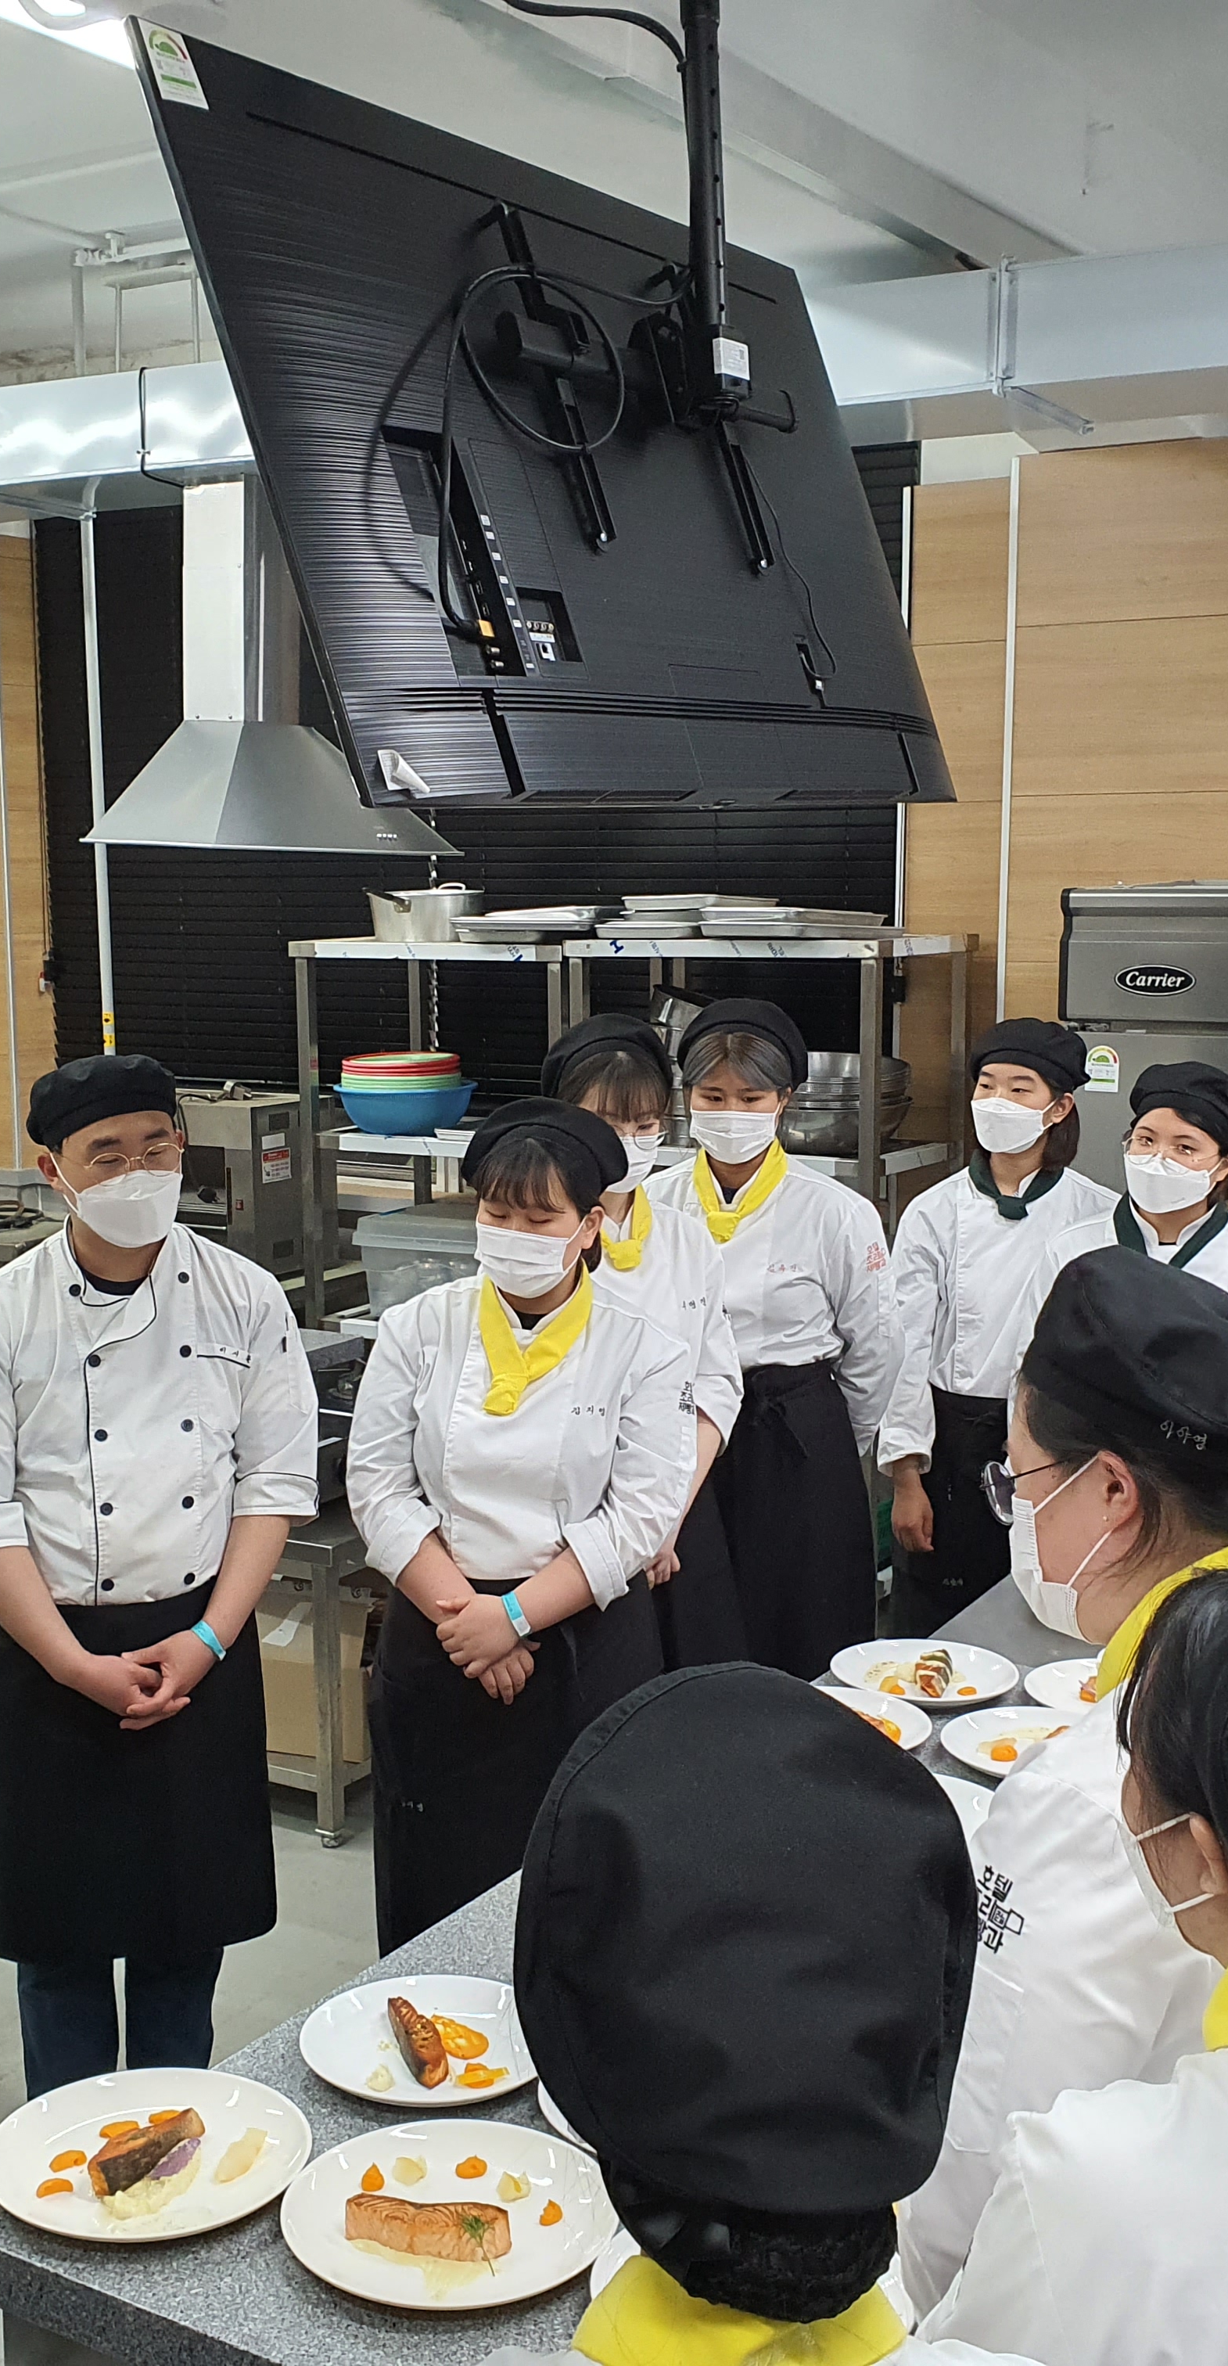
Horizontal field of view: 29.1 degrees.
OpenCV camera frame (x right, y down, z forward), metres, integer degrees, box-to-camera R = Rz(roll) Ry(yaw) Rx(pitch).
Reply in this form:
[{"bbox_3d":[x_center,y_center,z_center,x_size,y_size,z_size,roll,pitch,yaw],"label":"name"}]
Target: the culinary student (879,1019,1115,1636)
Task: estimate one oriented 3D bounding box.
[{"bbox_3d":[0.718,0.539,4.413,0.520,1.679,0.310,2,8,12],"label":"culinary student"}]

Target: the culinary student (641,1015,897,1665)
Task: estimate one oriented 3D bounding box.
[{"bbox_3d":[0.274,0.543,4.212,0.480,1.728,0.310,4,9,27],"label":"culinary student"}]

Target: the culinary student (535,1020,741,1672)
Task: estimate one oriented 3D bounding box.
[{"bbox_3d":[0.011,0.586,4.210,0.460,1.700,0.310,-2,8,-14],"label":"culinary student"}]

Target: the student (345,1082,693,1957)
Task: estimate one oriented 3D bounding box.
[{"bbox_3d":[-0.124,0.705,3.345,0.500,1.643,0.360,1,8,6],"label":"student"}]

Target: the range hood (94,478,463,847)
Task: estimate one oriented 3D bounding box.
[{"bbox_3d":[-0.791,-1.223,5.663,0.406,0.842,0.940,6,9,32],"label":"range hood"}]

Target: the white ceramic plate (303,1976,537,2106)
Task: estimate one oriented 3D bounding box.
[{"bbox_3d":[-0.171,0.839,2.295,0.257,0.027,0.257,0,8,0],"label":"white ceramic plate"}]

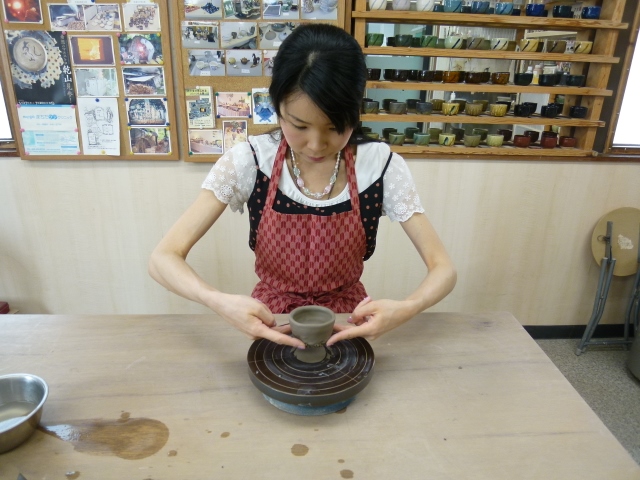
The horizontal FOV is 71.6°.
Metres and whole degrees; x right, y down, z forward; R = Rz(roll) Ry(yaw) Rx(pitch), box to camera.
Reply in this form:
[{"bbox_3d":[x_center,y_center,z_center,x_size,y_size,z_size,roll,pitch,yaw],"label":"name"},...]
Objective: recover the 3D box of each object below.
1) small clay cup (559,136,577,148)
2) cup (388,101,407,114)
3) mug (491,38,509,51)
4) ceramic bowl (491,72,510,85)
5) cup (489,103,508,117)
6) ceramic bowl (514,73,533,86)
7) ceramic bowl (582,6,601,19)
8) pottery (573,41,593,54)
[{"bbox_3d":[1.182,-0.465,2.112,0.071,0.047,0.071,1,19,0],"label":"small clay cup"},{"bbox_3d":[0.330,-0.556,1.873,0.074,0.051,0.074,1,17,-5],"label":"cup"},{"bbox_3d":[0.744,-0.806,1.830,0.074,0.051,0.074,1,17,-5],"label":"mug"},{"bbox_3d":[0.741,-0.662,1.820,0.066,0.046,0.066,1,20,0],"label":"ceramic bowl"},{"bbox_3d":[0.750,-0.544,1.863,0.064,0.049,0.064,1,20,0],"label":"cup"},{"bbox_3d":[0.917,-0.723,2.002,0.074,0.050,0.074,1,19,0],"label":"ceramic bowl"},{"bbox_3d":[1.183,-0.984,1.936,0.071,0.050,0.071,0,19,-5],"label":"ceramic bowl"},{"bbox_3d":[1.069,-0.778,1.803,0.063,0.046,0.063,0,20,-4],"label":"pottery"}]

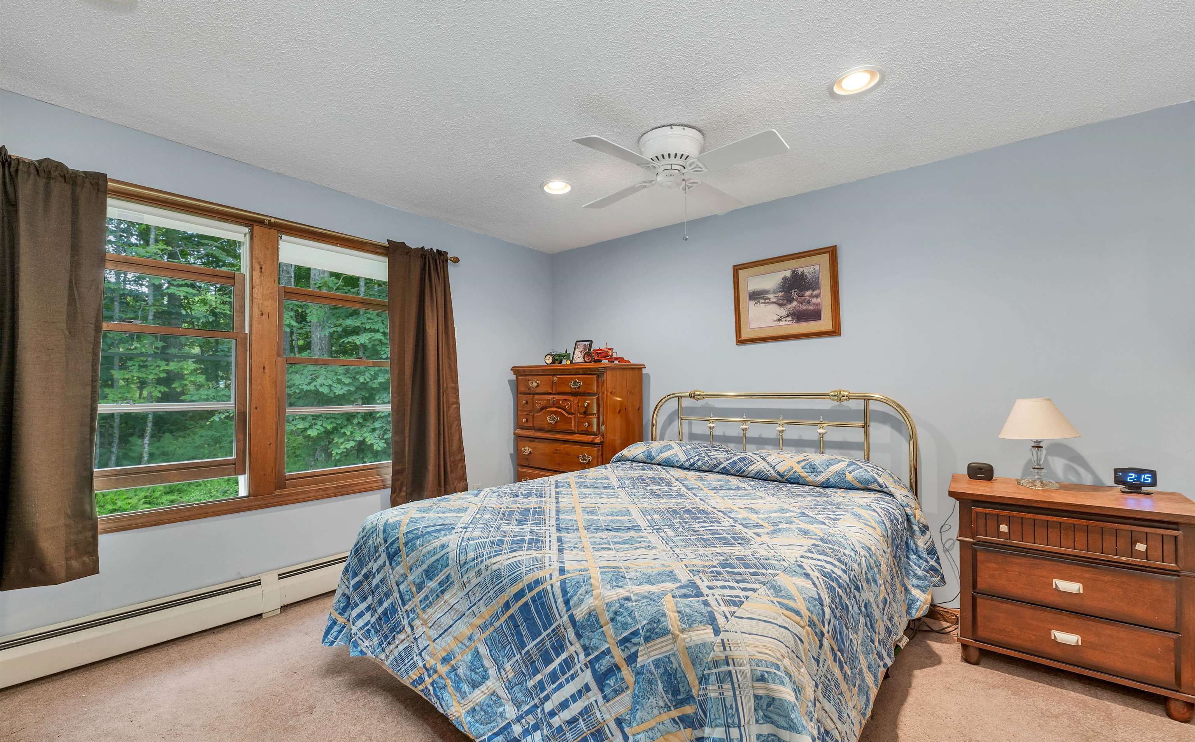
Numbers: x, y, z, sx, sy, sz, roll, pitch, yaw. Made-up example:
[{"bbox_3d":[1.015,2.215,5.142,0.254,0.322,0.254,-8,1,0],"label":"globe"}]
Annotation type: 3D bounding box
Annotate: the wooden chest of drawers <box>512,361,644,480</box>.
[{"bbox_3d":[-0.158,0.639,3.639,0.953,1.358,0.514,-2,-3,38],"label":"wooden chest of drawers"}]

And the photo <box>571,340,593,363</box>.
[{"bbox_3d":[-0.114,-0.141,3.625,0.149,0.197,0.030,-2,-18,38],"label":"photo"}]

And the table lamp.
[{"bbox_3d":[2.021,0.329,2.138,0.274,0.395,0.274,-2,-3,38],"label":"table lamp"}]

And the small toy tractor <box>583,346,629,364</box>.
[{"bbox_3d":[0.072,-0.117,3.473,0.333,0.145,0.141,-2,-3,38],"label":"small toy tractor"}]

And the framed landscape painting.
[{"bbox_3d":[1.200,-0.465,2.988,0.643,0.551,0.030,-4,-4,37],"label":"framed landscape painting"}]

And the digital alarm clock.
[{"bbox_3d":[2.325,0.474,2.009,0.136,0.099,0.066,-1,-2,22],"label":"digital alarm clock"}]

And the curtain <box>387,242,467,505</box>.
[{"bbox_3d":[-1.170,0.033,3.228,0.131,1.794,0.615,-2,-3,40],"label":"curtain"}]

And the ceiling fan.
[{"bbox_3d":[0.349,-1.010,2.244,1.038,0.282,1.038,2,-3,-44],"label":"ceiling fan"}]

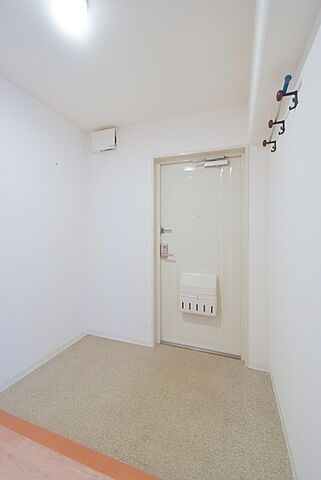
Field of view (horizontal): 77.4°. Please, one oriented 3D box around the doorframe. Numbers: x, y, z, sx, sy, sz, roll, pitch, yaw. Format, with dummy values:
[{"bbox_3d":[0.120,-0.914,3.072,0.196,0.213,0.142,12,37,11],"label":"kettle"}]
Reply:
[{"bbox_3d":[0.378,0.156,2.008,0.926,2.018,0.150,1,2,20],"label":"doorframe"}]

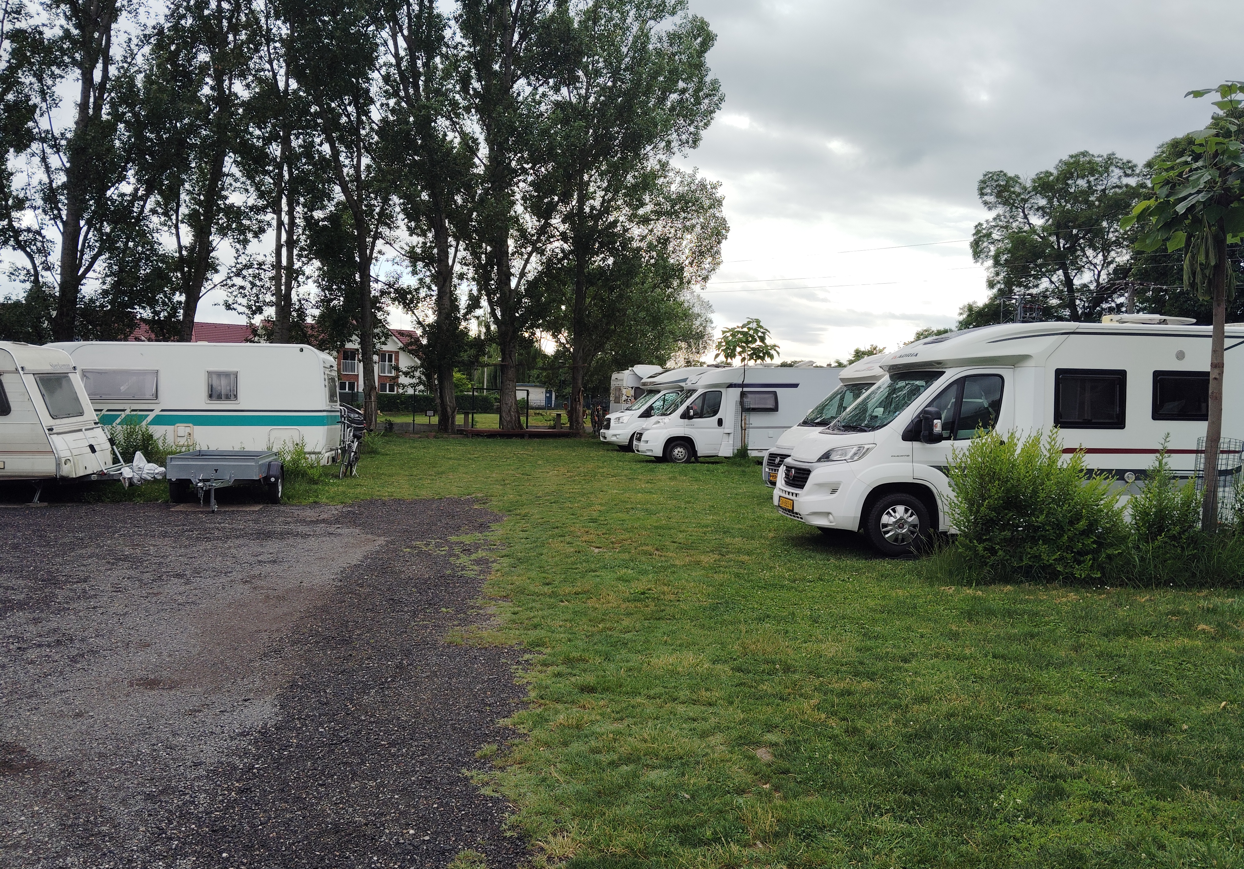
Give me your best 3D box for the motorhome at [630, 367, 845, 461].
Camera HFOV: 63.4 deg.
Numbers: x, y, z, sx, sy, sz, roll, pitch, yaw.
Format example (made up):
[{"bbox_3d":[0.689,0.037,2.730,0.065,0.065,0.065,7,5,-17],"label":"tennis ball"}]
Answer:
[{"bbox_3d":[3.841,-0.642,28.552,7.000,2.750,2.300,0,2,-11],"label":"motorhome"}]

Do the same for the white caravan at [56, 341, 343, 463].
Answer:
[{"bbox_3d":[-8.565,-0.378,19.652,5.800,2.650,2.300,0,2,-9],"label":"white caravan"}]

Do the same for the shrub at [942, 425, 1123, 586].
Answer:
[{"bbox_3d":[4.056,0.671,9.925,1.680,1.430,1.250,0,2,0],"label":"shrub"}]

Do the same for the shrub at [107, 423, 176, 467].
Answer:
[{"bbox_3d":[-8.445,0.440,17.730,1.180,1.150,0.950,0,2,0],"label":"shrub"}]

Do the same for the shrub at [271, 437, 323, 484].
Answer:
[{"bbox_3d":[-5.876,0.556,18.284,0.860,0.920,0.780,0,2,0],"label":"shrub"}]

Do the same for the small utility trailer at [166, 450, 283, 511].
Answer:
[{"bbox_3d":[-6.097,0.707,15.336,1.720,0.820,3.000,0,2,-12],"label":"small utility trailer"}]

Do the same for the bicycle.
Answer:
[{"bbox_3d":[-5.555,0.335,20.679,0.620,1.200,1.750,0,2,-6],"label":"bicycle"}]

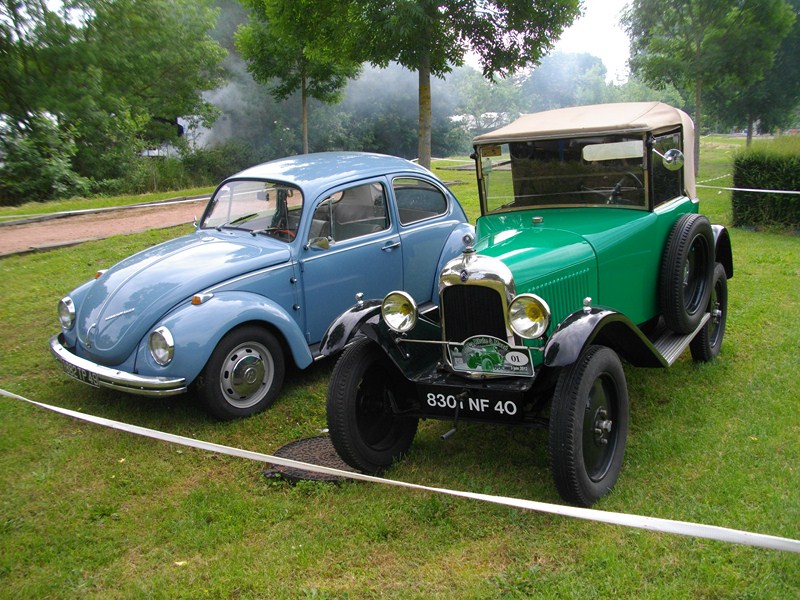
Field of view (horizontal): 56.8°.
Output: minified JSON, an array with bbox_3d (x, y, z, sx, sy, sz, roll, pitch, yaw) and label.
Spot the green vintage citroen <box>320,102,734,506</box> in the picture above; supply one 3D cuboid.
[{"bbox_3d":[0.963,-0.212,4.401,1.400,1.750,3.200,1,12,34],"label":"green vintage citroen"}]

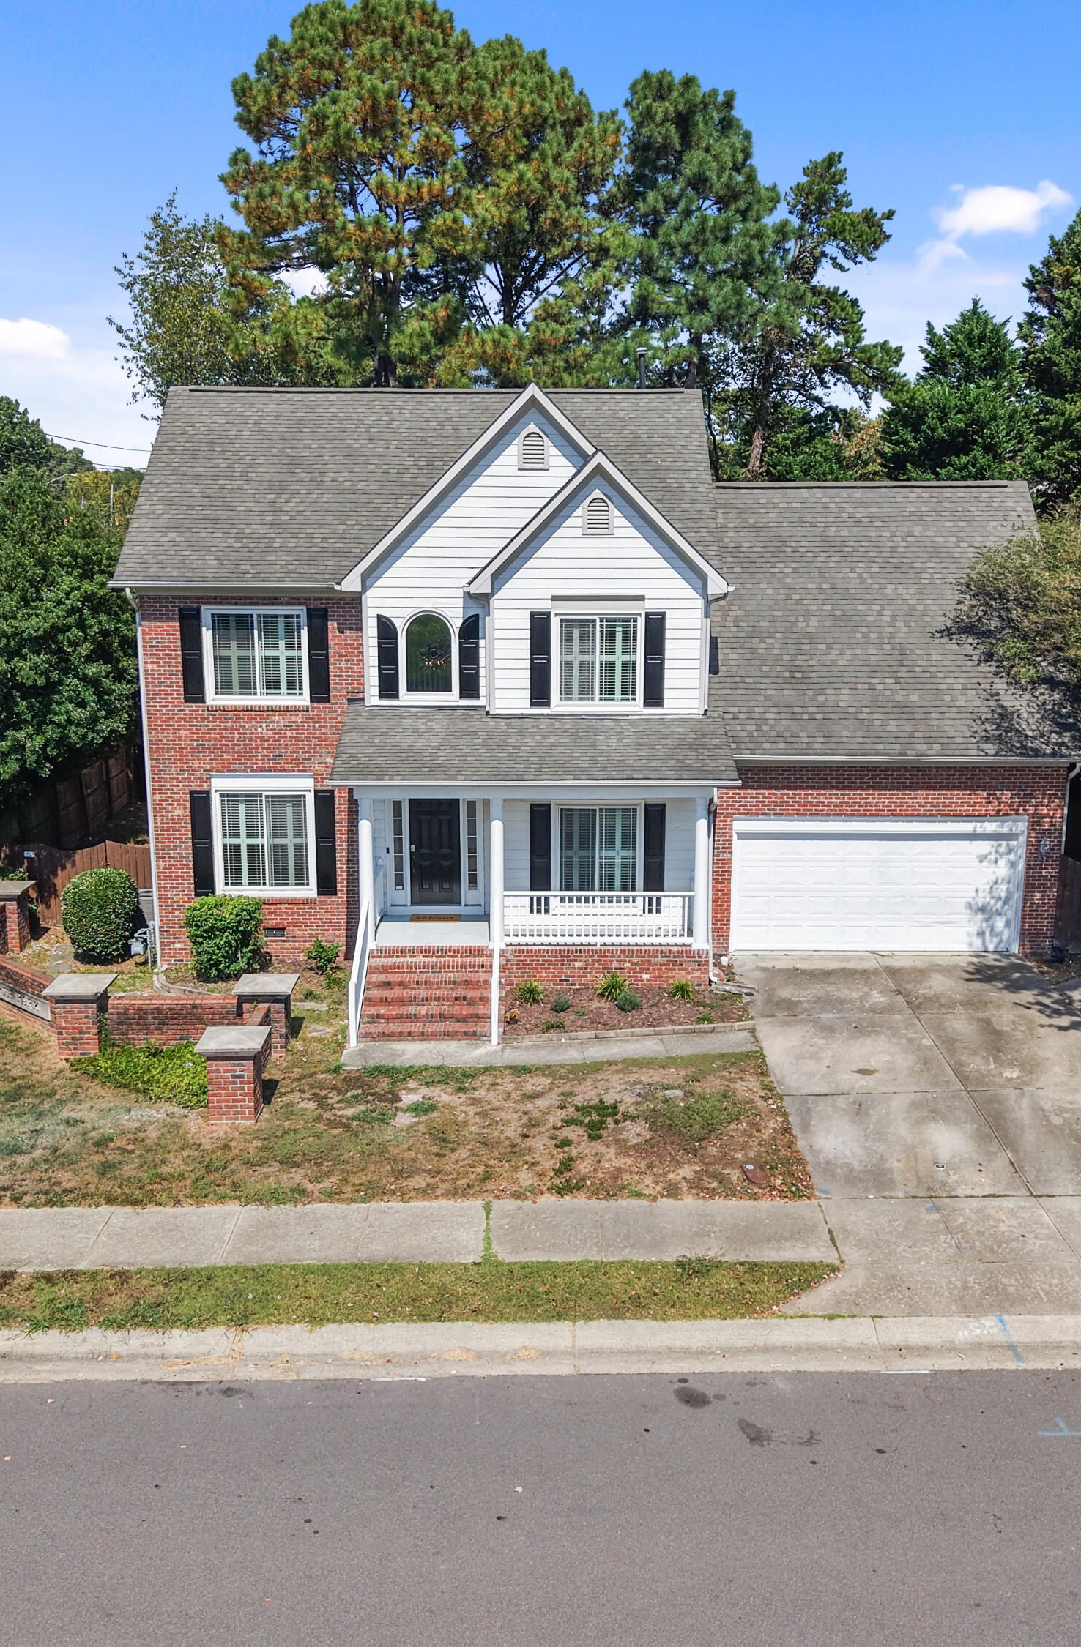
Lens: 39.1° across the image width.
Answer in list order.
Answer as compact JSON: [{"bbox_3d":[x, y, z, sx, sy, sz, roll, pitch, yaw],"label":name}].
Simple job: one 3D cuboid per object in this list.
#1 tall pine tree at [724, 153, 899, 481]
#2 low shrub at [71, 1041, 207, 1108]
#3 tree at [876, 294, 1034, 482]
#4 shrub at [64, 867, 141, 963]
[{"bbox_3d":[7.925,-10.543,44.776,5.150,17.000,5.200,0,13,0],"label":"tall pine tree"},{"bbox_3d":[-5.700,3.476,21.842,2.500,0.400,2.000,0,13,0],"label":"low shrub"},{"bbox_3d":[11.600,-8.095,43.288,5.000,12.900,5.000,0,13,0],"label":"tree"},{"bbox_3d":[-7.825,1.661,27.144,1.350,1.550,1.350,0,13,0],"label":"shrub"}]

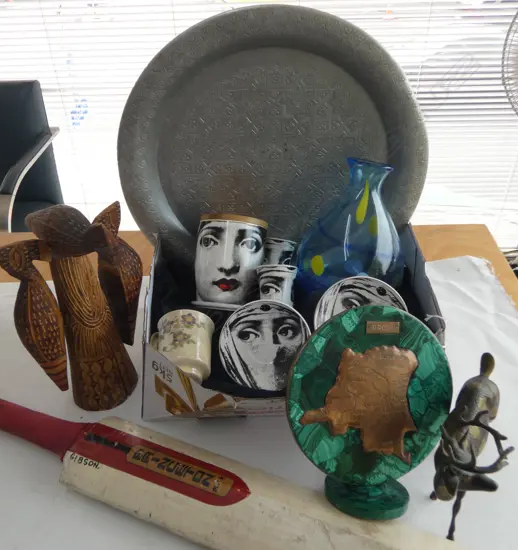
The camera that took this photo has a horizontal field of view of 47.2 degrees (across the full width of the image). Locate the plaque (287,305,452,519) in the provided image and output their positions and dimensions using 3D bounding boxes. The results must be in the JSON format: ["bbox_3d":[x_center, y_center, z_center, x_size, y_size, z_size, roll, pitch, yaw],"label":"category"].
[{"bbox_3d":[0.126,0.146,0.657,0.197,0.222,0.085,3,5,-14],"label":"plaque"}]

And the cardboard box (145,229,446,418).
[{"bbox_3d":[0.036,0.057,0.806,0.355,0.140,0.205,-2,39,-2],"label":"cardboard box"}]

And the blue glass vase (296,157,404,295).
[{"bbox_3d":[0.131,-0.029,0.799,0.147,0.244,0.147,5,20,-4],"label":"blue glass vase"}]

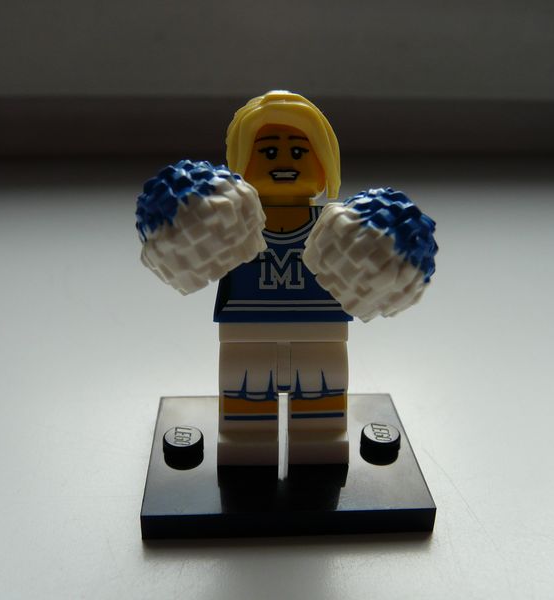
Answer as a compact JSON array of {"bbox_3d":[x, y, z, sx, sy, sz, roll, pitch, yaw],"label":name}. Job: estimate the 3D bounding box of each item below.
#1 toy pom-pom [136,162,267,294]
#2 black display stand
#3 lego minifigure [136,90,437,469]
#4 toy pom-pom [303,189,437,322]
[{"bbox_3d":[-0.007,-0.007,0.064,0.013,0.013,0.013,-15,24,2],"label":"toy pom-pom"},{"bbox_3d":[0.001,0.019,0.080,0.032,0.005,0.024,0,23,-4],"label":"black display stand"},{"bbox_3d":[0.000,-0.002,0.074,0.030,0.041,0.027,0,23,-4],"label":"lego minifigure"},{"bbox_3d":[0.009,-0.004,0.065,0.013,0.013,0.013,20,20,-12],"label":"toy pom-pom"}]

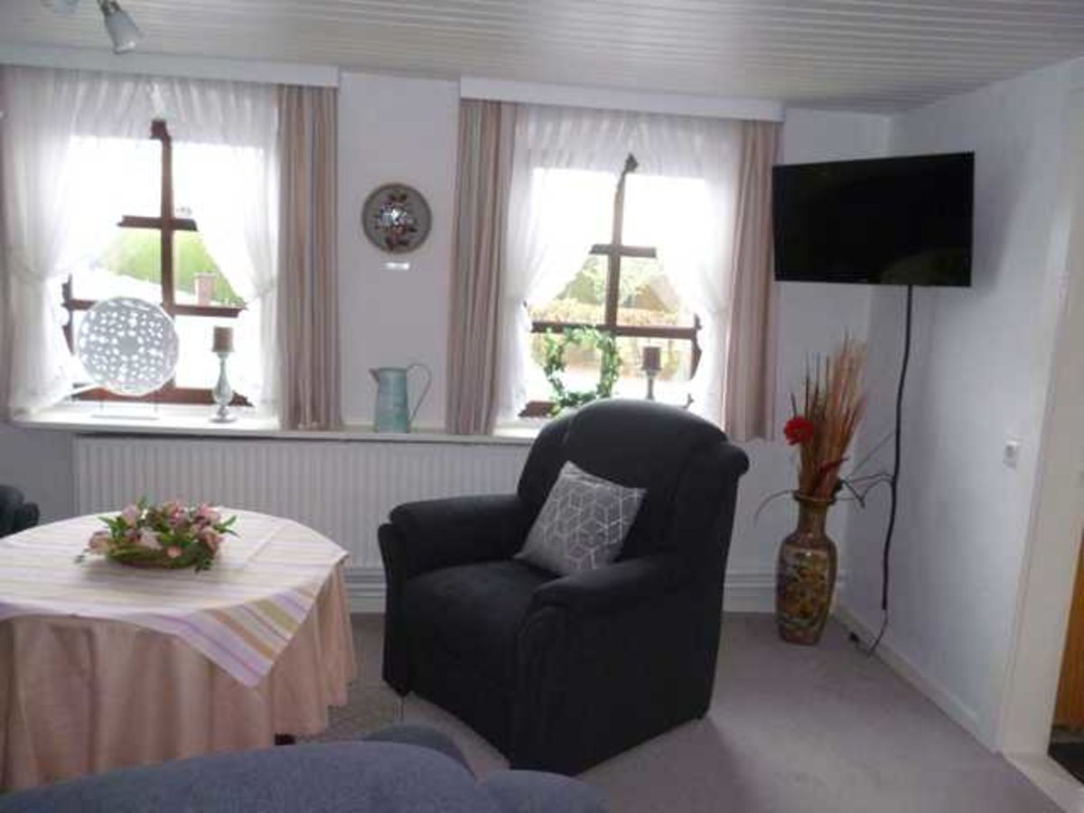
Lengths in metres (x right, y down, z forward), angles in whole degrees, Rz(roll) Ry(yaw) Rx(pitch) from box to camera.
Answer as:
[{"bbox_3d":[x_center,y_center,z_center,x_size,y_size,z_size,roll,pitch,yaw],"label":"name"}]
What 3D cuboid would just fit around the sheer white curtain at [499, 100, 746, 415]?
[{"bbox_3d":[0.327,-0.546,3.654,0.986,1.318,0.090,1,9,-8],"label":"sheer white curtain"}]

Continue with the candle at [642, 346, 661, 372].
[{"bbox_3d":[0.462,-0.195,3.633,0.072,0.098,0.072,2,9,-7],"label":"candle"}]

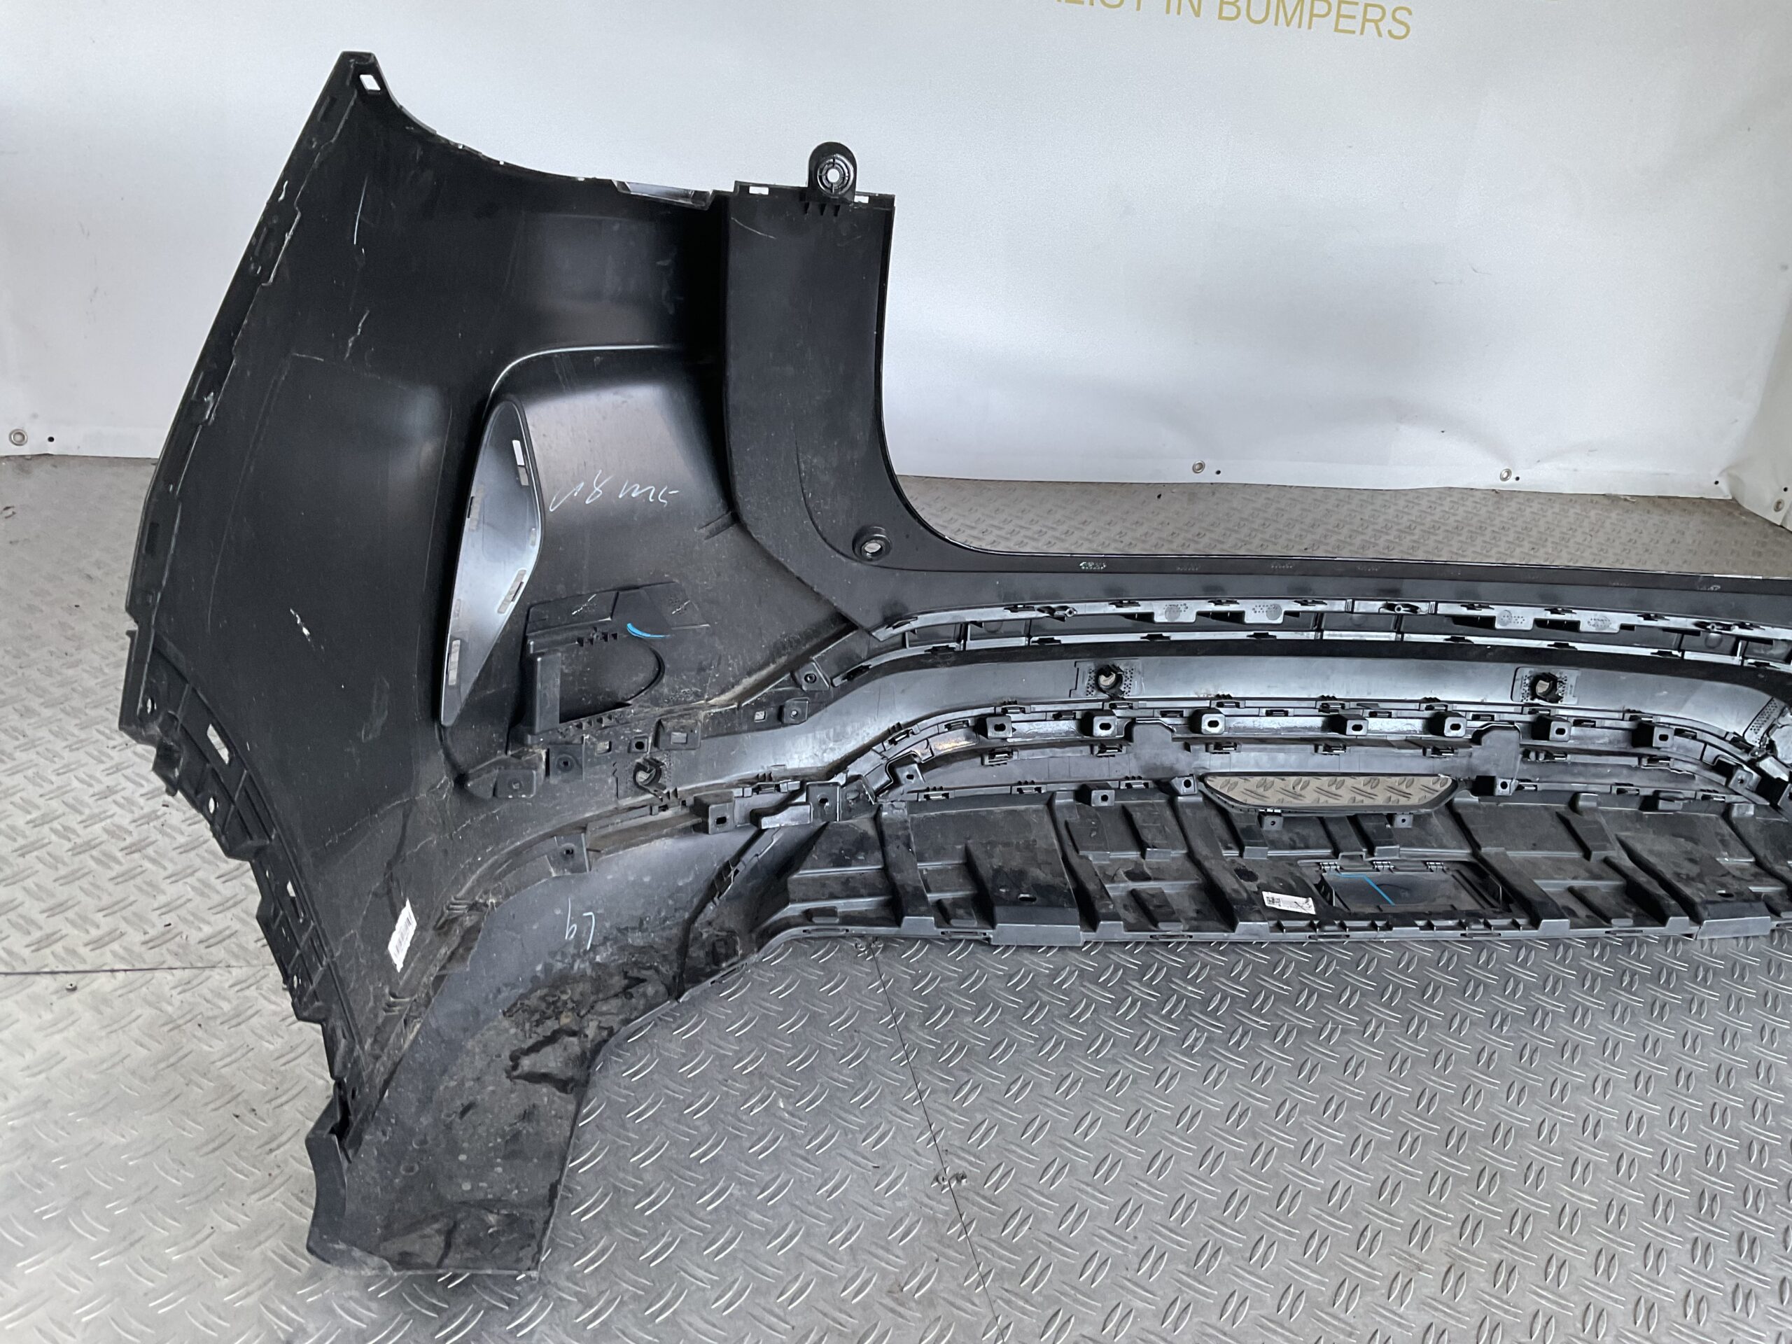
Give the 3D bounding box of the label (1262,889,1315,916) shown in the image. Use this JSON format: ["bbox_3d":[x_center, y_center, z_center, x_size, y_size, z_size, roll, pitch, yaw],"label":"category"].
[{"bbox_3d":[0.347,0.203,1.325,0.044,0.001,0.021,8,32,-4],"label":"label"}]

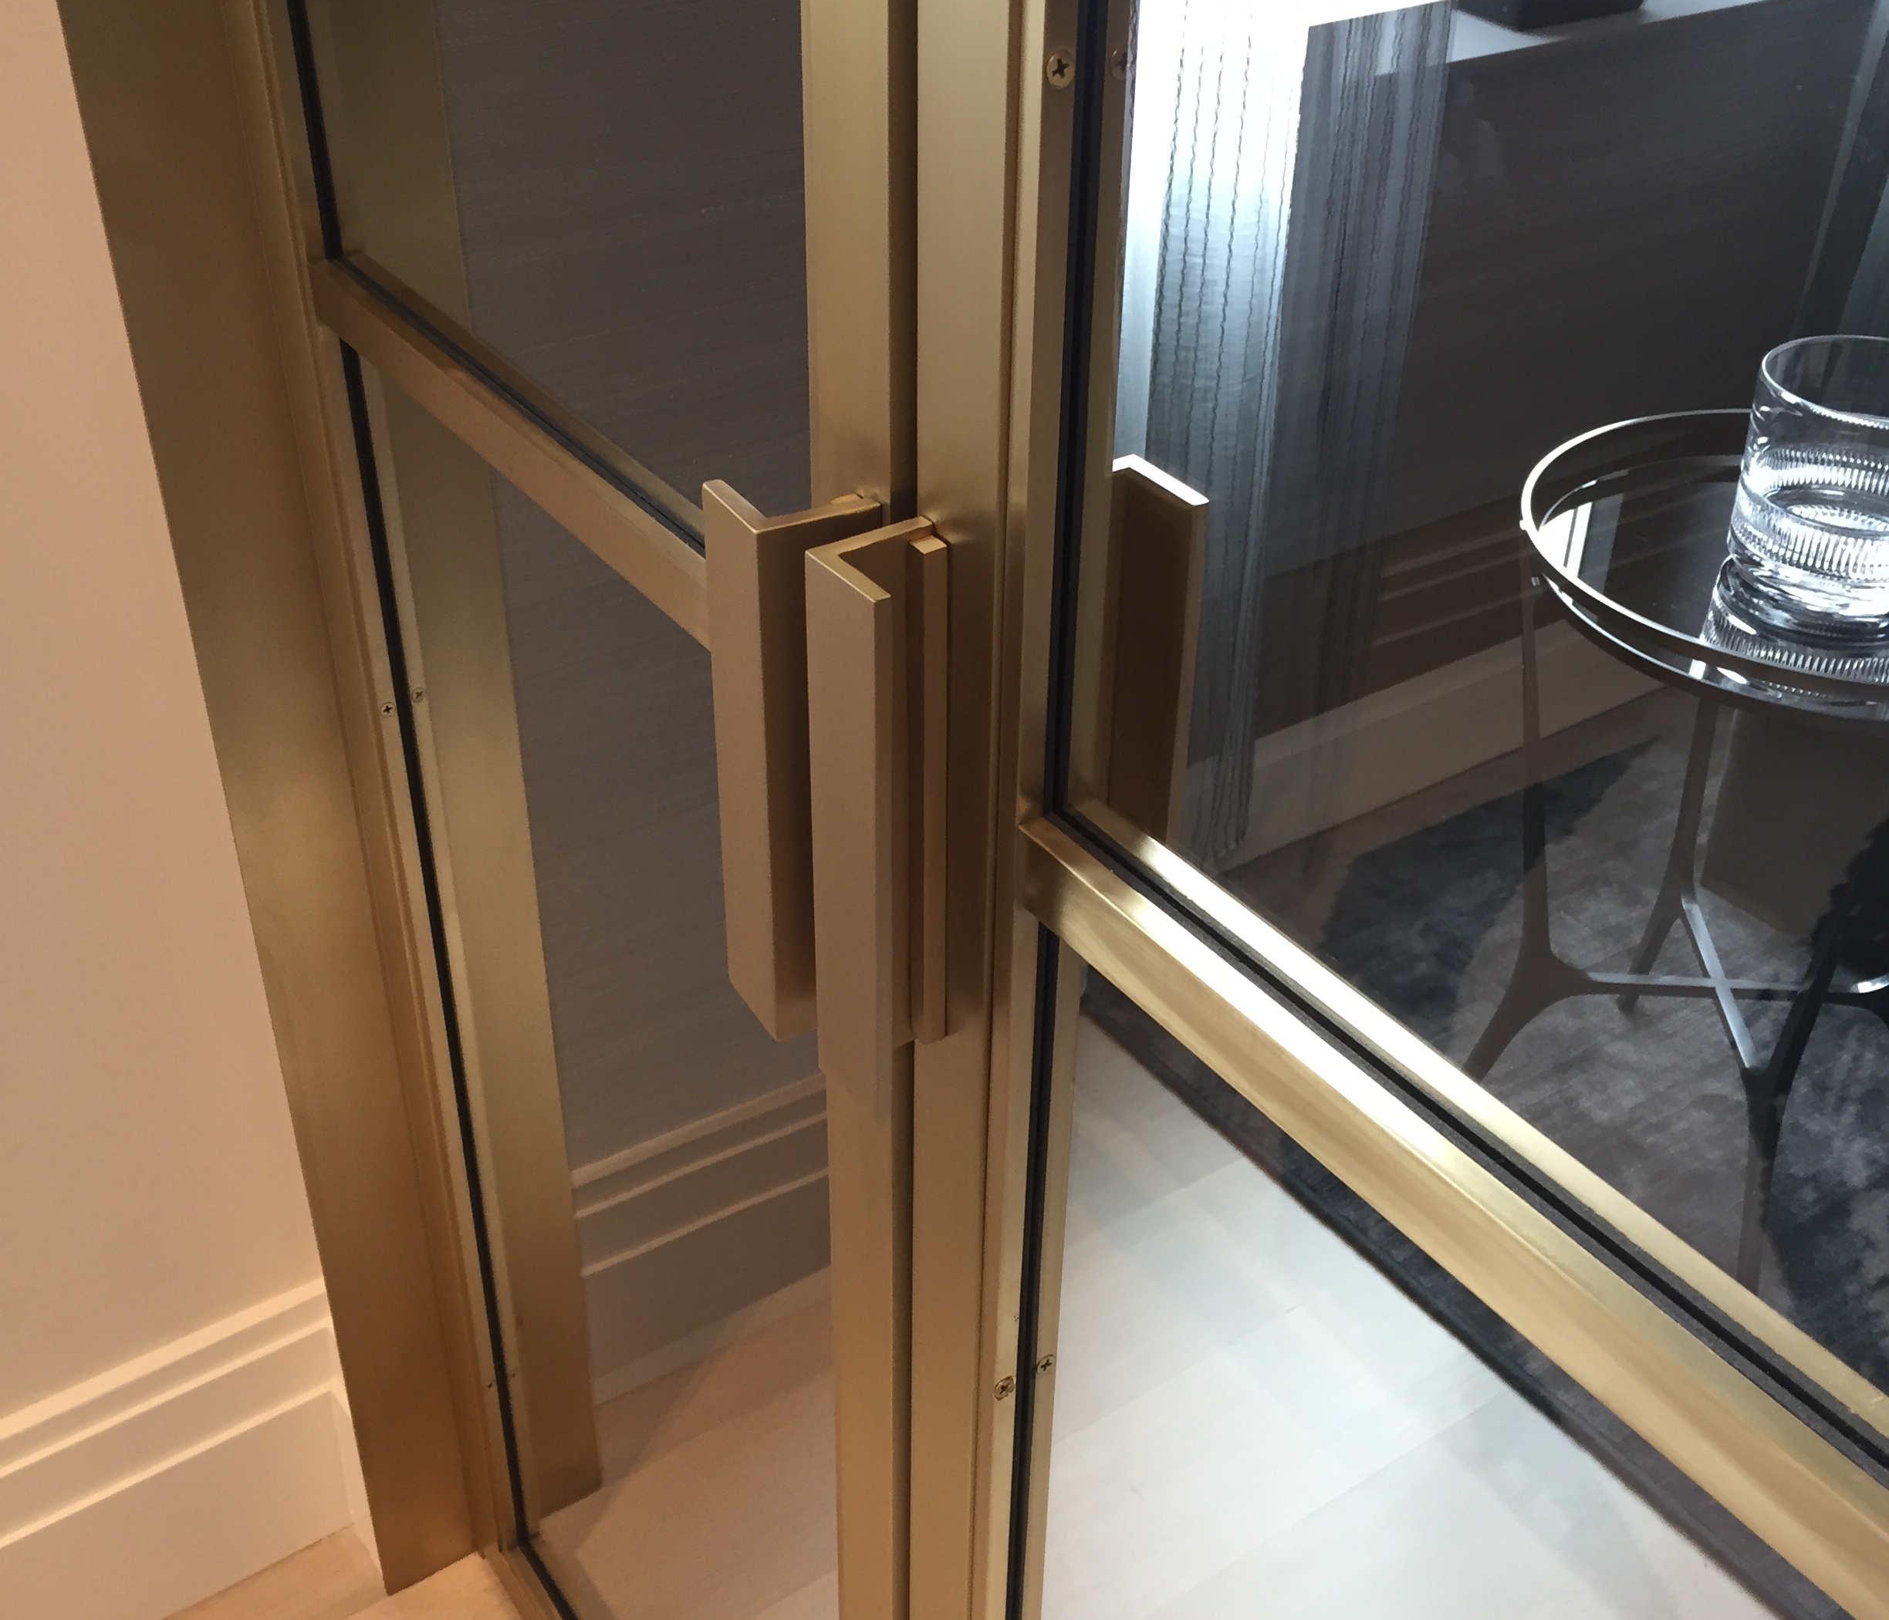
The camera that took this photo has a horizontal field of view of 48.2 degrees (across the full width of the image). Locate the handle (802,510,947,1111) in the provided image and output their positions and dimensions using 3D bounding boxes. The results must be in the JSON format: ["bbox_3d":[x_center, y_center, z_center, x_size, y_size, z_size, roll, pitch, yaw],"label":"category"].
[{"bbox_3d":[-0.015,0.009,0.676,0.042,0.198,0.037,-20,38,-28],"label":"handle"}]

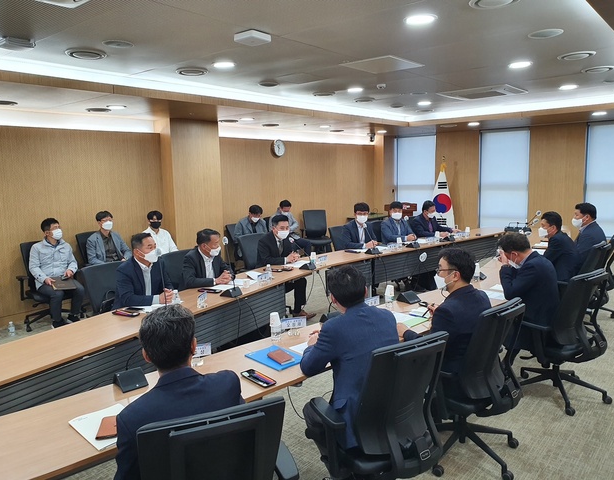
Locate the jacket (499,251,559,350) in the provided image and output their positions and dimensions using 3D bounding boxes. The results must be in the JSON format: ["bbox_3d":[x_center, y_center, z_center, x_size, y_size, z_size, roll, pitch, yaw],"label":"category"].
[{"bbox_3d":[1.724,0.402,3.690,0.500,0.640,0.500,-6,9,-32],"label":"jacket"}]

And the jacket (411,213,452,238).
[{"bbox_3d":[1.866,-0.103,7.342,0.500,0.630,0.480,-7,10,-37],"label":"jacket"}]

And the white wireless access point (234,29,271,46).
[{"bbox_3d":[-0.398,-1.488,3.549,0.196,0.053,0.196,5,10,40],"label":"white wireless access point"}]

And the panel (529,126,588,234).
[{"bbox_3d":[4.945,-0.972,9.541,1.030,2.540,0.120,6,11,41],"label":"panel"}]

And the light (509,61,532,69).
[{"bbox_3d":[2.157,-1.771,4.856,0.215,0.050,0.215,6,11,41],"label":"light"}]

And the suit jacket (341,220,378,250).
[{"bbox_3d":[0.651,0.060,6.121,0.490,0.620,0.400,-5,9,-24],"label":"suit jacket"}]

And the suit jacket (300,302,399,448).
[{"bbox_3d":[0.212,0.601,2.398,0.500,0.640,0.430,-5,9,-28],"label":"suit jacket"}]

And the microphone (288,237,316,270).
[{"bbox_3d":[-0.076,0.137,5.106,0.330,0.280,0.130,5,10,39],"label":"microphone"}]

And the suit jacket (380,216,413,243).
[{"bbox_3d":[1.273,-0.027,6.895,0.500,0.630,0.480,-5,9,-27],"label":"suit jacket"}]

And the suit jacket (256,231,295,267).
[{"bbox_3d":[-0.326,0.221,5.151,0.420,0.630,0.490,6,11,42],"label":"suit jacket"}]

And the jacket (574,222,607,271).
[{"bbox_3d":[3.063,0.135,5.249,0.400,0.620,0.470,6,11,42],"label":"jacket"}]

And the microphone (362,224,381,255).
[{"bbox_3d":[0.797,-0.018,5.874,0.150,0.310,0.340,-4,8,-21],"label":"microphone"}]

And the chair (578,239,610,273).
[{"bbox_3d":[2.691,0.505,4.866,0.640,0.970,0.640,-9,11,-43],"label":"chair"}]

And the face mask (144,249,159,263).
[{"bbox_3d":[-1.274,0.127,3.933,0.085,0.115,0.125,1,8,16],"label":"face mask"}]

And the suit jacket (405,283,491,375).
[{"bbox_3d":[0.903,0.556,2.830,0.500,0.630,0.500,-6,9,-31],"label":"suit jacket"}]

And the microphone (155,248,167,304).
[{"bbox_3d":[-1.008,0.306,3.389,0.130,0.430,0.260,-7,10,-37],"label":"microphone"}]

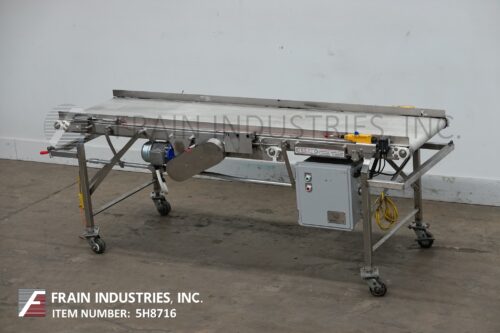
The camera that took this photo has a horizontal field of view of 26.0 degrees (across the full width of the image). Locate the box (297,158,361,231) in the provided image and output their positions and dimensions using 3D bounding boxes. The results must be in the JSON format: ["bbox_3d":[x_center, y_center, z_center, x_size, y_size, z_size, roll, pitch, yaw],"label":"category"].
[{"bbox_3d":[0.482,0.149,6.381,0.357,0.389,0.185,5,19,30],"label":"box"}]

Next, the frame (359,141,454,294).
[{"bbox_3d":[0.972,0.290,6.464,0.296,0.762,0.863,5,19,30],"label":"frame"}]

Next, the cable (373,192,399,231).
[{"bbox_3d":[0.769,0.255,6.139,0.120,0.218,0.078,5,19,30],"label":"cable"}]

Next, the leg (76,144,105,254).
[{"bbox_3d":[-1.060,0.225,7.213,0.130,0.770,0.109,5,19,30],"label":"leg"}]

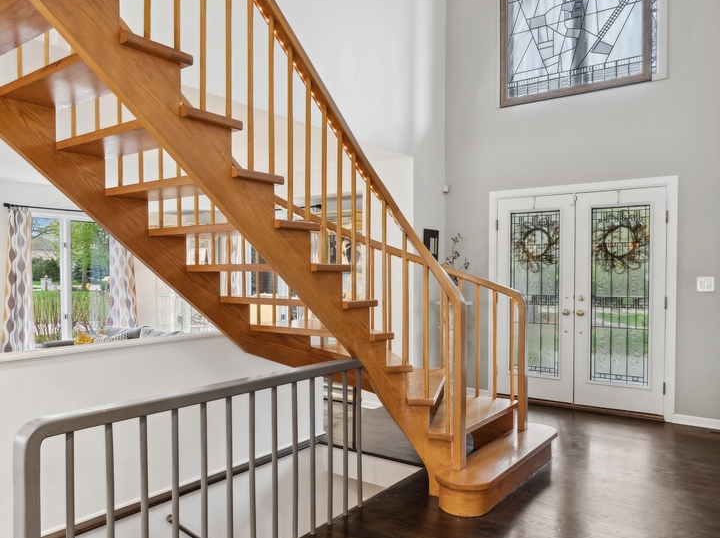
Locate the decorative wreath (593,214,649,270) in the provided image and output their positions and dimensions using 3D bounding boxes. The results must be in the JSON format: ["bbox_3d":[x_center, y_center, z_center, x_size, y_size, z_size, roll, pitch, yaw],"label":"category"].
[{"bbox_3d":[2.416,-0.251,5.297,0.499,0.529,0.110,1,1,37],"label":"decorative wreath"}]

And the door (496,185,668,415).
[{"bbox_3d":[2.073,0.285,5.495,1.562,2.024,0.080,1,1,37],"label":"door"}]

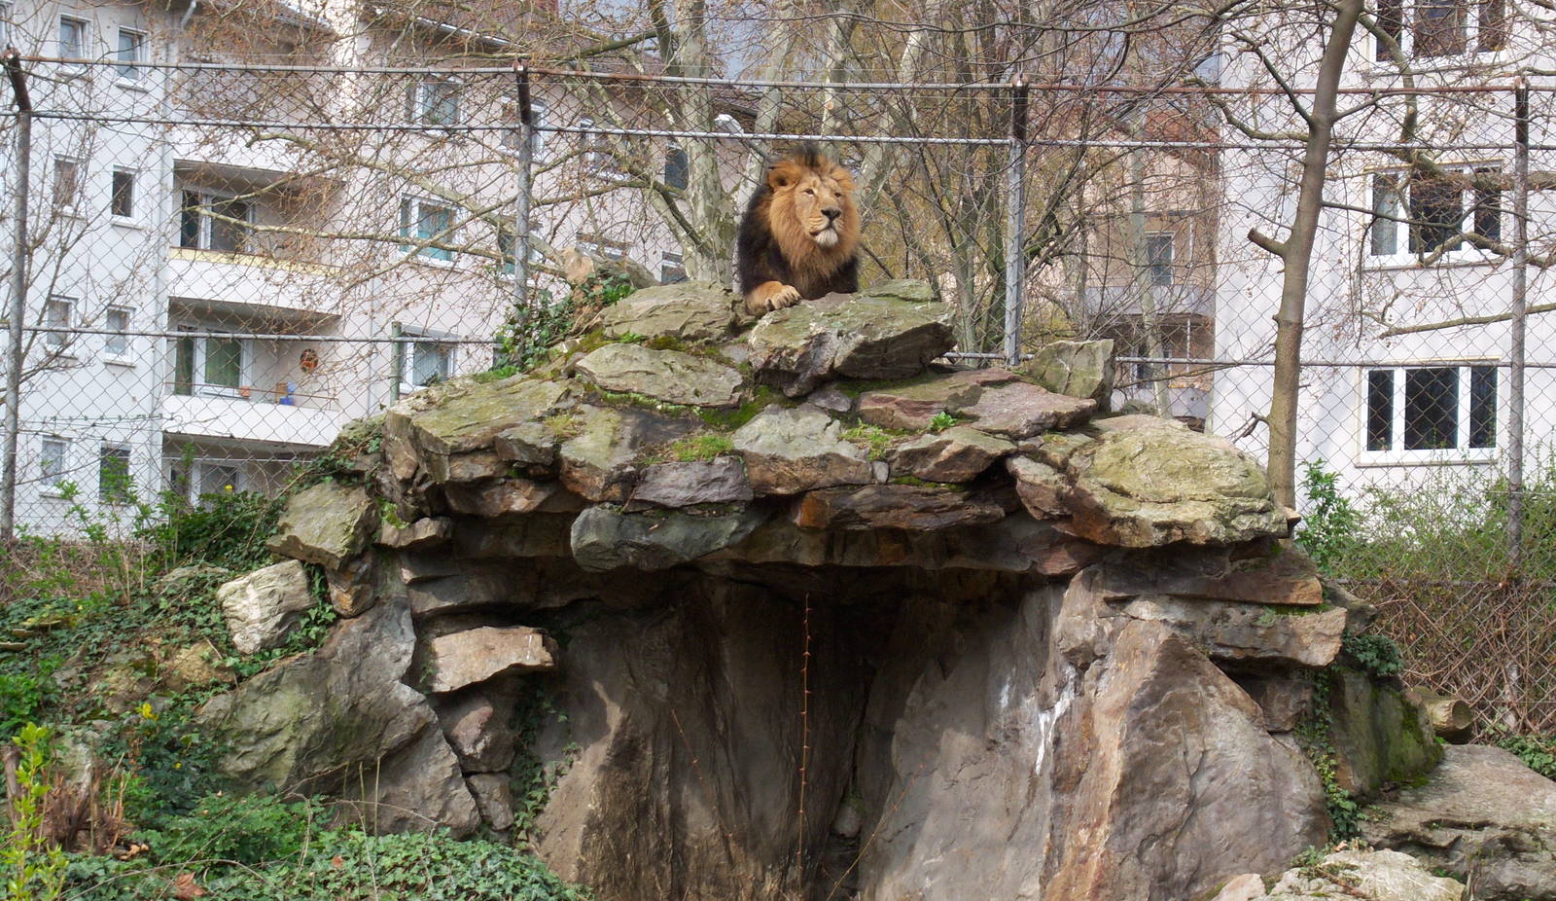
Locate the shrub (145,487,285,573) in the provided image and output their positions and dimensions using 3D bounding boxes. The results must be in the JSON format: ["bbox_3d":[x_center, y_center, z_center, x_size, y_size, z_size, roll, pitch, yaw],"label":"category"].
[{"bbox_3d":[-2.495,0.353,21.500,0.620,0.390,0.500,1,-3,0],"label":"shrub"}]

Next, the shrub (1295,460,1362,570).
[{"bbox_3d":[2.606,0.308,23.000,0.330,0.530,0.320,1,-3,0],"label":"shrub"}]

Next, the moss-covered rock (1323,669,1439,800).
[{"bbox_3d":[2.591,1.206,20.800,0.500,0.570,0.450,2,-3,-11],"label":"moss-covered rock"}]

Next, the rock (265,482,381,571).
[{"bbox_3d":[-1.932,0.320,20.600,0.460,0.380,0.420,1,-3,11],"label":"rock"}]

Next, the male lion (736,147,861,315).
[{"bbox_3d":[0.080,-0.994,22.000,0.620,0.780,1.500,2,-3,-13],"label":"male lion"}]

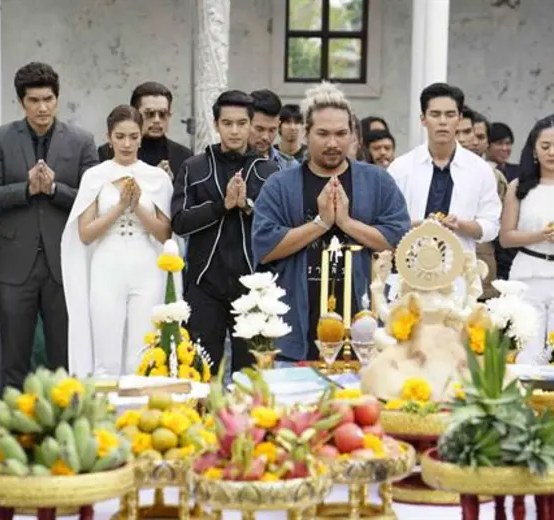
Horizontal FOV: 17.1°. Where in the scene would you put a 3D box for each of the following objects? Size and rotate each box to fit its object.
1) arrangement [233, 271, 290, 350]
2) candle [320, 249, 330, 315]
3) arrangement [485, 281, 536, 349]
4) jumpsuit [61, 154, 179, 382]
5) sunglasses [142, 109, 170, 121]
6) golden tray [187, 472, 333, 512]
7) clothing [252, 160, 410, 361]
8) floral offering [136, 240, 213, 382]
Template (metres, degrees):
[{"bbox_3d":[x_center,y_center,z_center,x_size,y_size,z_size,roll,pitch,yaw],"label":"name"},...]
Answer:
[{"bbox_3d":[-0.044,0.145,5.200,0.175,0.220,0.170,0,5,0],"label":"arrangement"},{"bbox_3d":[0.134,0.069,5.200,0.022,0.205,0.022,0,5,0],"label":"candle"},{"bbox_3d":[0.653,0.152,5.150,0.150,0.195,0.150,0,5,0],"label":"arrangement"},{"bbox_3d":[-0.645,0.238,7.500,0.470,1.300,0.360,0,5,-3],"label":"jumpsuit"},{"bbox_3d":[-0.566,-0.683,8.650,0.145,0.050,0.140,-2,5,-20],"label":"sunglasses"},{"bbox_3d":[-0.034,0.494,4.020,0.315,0.060,0.315,0,5,0],"label":"golden tray"},{"bbox_3d":[0.196,0.057,6.750,0.580,0.830,0.400,0,5,0],"label":"clothing"},{"bbox_3d":[-0.287,0.144,5.150,0.220,0.390,0.210,0,5,0],"label":"floral offering"}]

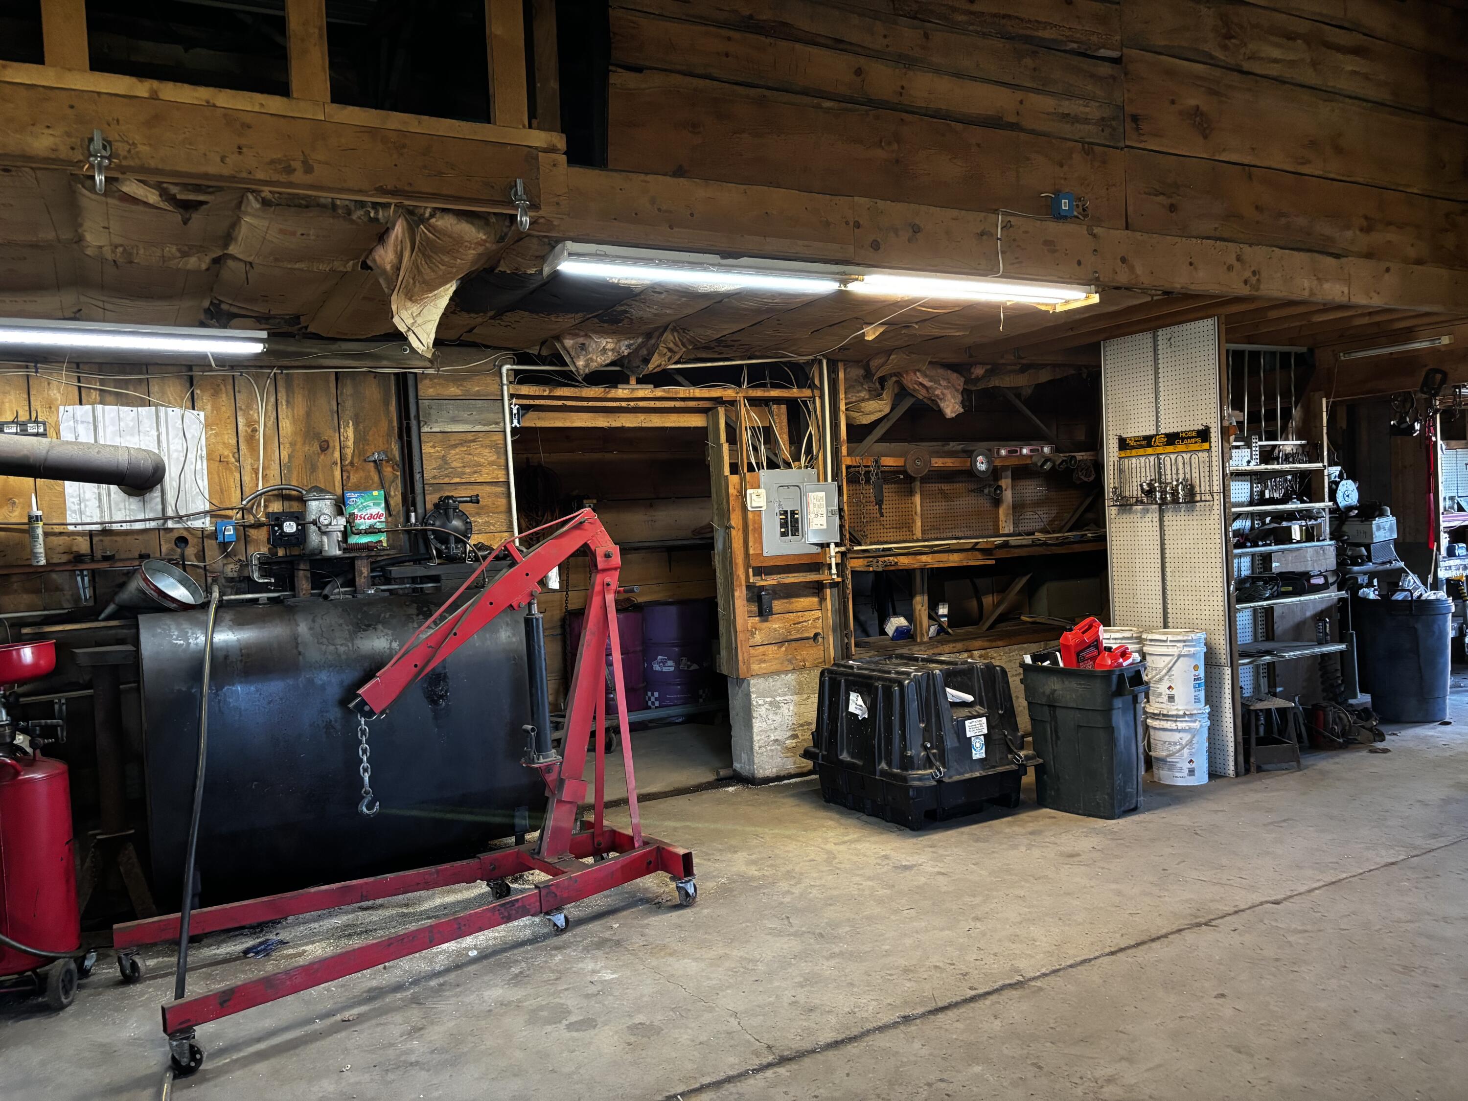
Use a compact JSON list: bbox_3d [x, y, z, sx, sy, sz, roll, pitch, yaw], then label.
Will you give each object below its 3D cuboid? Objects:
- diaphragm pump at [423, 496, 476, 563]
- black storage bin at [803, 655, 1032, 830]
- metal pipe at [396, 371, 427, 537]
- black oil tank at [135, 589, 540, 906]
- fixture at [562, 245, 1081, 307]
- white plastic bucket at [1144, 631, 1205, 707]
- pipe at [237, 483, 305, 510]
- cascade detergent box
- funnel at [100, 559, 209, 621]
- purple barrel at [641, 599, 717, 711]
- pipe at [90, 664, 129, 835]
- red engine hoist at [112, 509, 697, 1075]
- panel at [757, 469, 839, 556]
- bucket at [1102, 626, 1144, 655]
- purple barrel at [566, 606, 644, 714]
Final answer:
[{"bbox_3d":[-1.302,-0.104,5.107,0.235,0.310,0.240,-4,2,-29],"label":"diaphragm pump"},{"bbox_3d":[0.883,0.900,5.424,0.730,0.690,0.800,-4,2,-32],"label":"black storage bin"},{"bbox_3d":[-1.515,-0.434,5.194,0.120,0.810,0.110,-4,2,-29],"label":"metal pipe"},{"bbox_3d":[-1.653,0.774,4.714,1.524,1.125,0.686,-4,2,-29],"label":"black oil tank"},{"bbox_3d":[0.470,-1.059,4.370,2.460,0.082,0.265,-4,2,-29],"label":"fixture"},{"bbox_3d":[2.263,0.616,5.633,0.310,0.375,0.310,-3,1,0],"label":"white plastic bucket"},{"bbox_3d":[-1.980,-0.236,4.749,0.274,0.103,0.060,-3,2,-28],"label":"pipe"},{"bbox_3d":[-1.664,-0.140,4.977,0.168,0.248,0.065,-3,2,-28],"label":"cascade detergent box"},{"bbox_3d":[-2.298,0.233,4.345,0.270,0.289,0.270,41,3,-20],"label":"funnel"},{"bbox_3d":[-0.386,0.768,7.500,0.505,0.760,0.505,-3,1,0],"label":"purple barrel"},{"bbox_3d":[-2.389,0.765,4.224,0.088,0.659,0.088,-4,2,-29],"label":"pipe"},{"bbox_3d":[-1.083,0.624,3.865,1.880,1.505,0.930,-4,2,-37],"label":"red engine hoist"},{"bbox_3d":[0.346,-0.207,5.982,0.461,0.453,0.130,-3,2,-28],"label":"panel"},{"bbox_3d":[2.057,0.626,5.963,0.310,0.385,0.310,-3,2,0],"label":"bucket"},{"bbox_3d":[-0.852,0.795,7.350,0.505,0.760,0.505,-3,1,0],"label":"purple barrel"}]

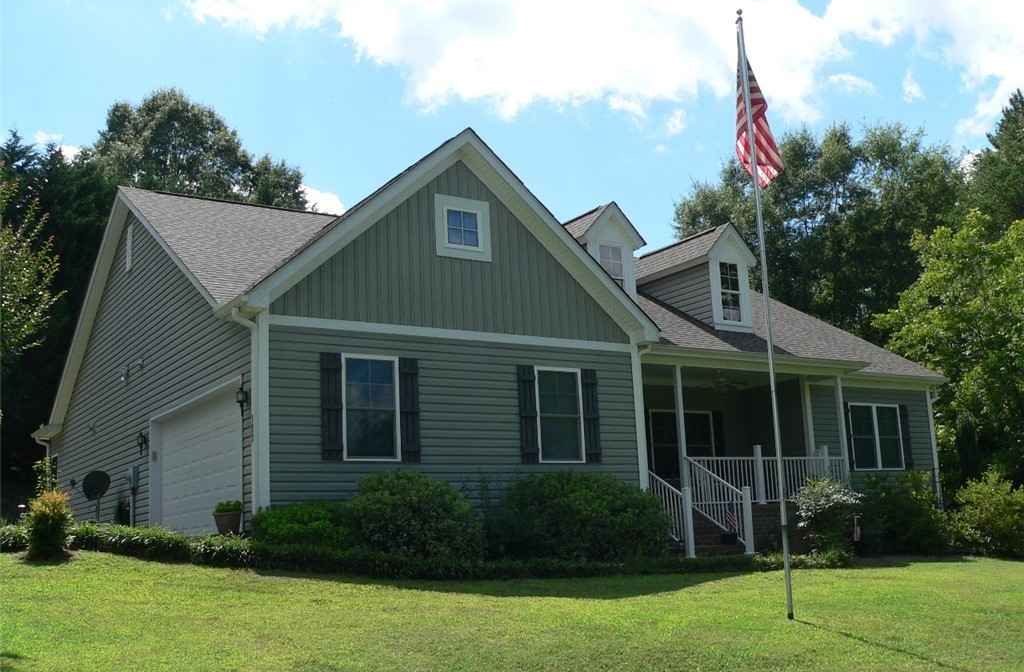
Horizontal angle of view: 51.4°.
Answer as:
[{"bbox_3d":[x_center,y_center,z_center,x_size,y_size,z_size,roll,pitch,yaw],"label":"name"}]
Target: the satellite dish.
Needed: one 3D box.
[{"bbox_3d":[-7.700,2.759,19.625,0.340,0.620,0.640,-8,-13,26],"label":"satellite dish"}]

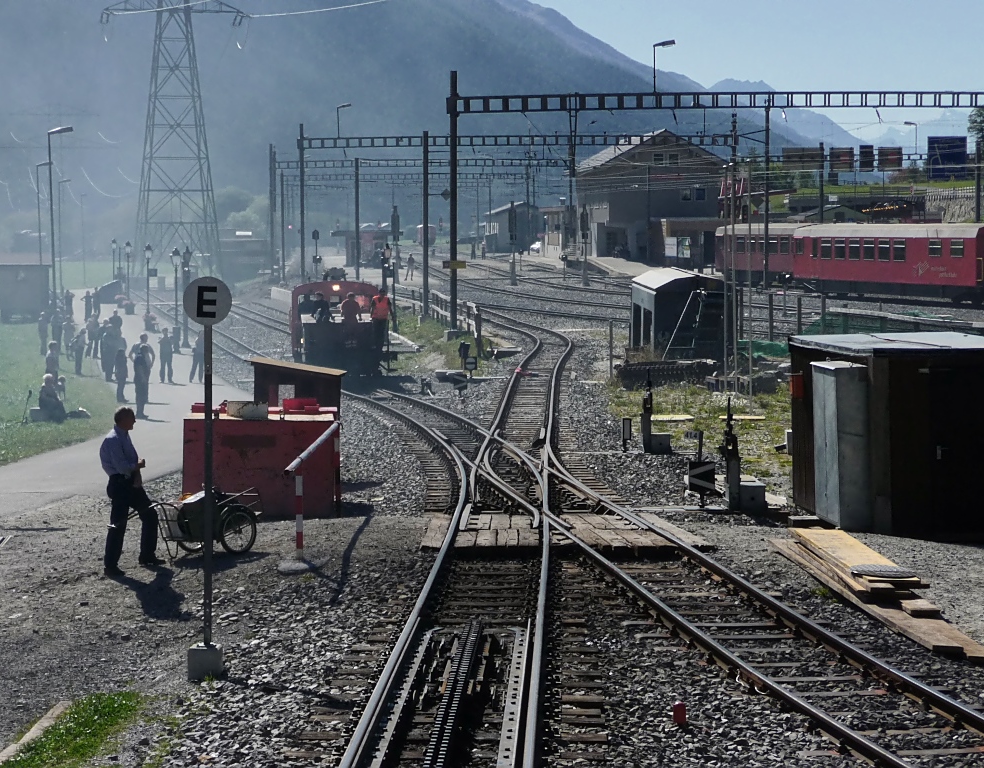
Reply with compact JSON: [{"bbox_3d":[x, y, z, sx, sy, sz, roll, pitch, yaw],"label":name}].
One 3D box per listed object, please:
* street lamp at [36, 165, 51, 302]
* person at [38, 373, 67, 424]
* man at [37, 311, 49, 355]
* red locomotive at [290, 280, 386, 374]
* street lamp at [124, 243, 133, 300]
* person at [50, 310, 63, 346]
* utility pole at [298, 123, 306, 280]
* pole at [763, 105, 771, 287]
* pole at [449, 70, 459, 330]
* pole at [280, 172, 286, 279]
[{"bbox_3d":[-26.983,-8.934,150.000,1.000,8.800,0.250,0,4,0],"label":"street lamp"},{"bbox_3d":[-9.639,0.329,54.500,0.850,1.097,0.650,-1,4,-17],"label":"person"},{"bbox_3d":[-17.637,-1.981,97.500,0.460,1.687,0.360,-2,4,-27],"label":"man"},{"bbox_3d":[-4.472,-1.444,71.000,2.600,3.050,7.400,0,4,-5],"label":"red locomotive"},{"bbox_3d":[-21.943,-6.459,150.000,0.430,4.350,0.430,0,4,0],"label":"street lamp"},{"bbox_3d":[-17.068,-2.040,97.500,0.520,1.726,0.380,-2,4,-27],"label":"person"},{"bbox_3d":[-11.084,-10.627,145.500,0.240,9.369,0.240,-1,4,-14],"label":"utility pole"},{"bbox_3d":[14.940,-10.322,135.000,0.270,10.300,0.270,0,4,0],"label":"pole"},{"bbox_3d":[-1.411,-6.812,92.500,0.260,9.678,0.260,-1,4,-14],"label":"pole"},{"bbox_3d":[-14.516,-10.965,173.000,0.210,7.797,0.210,-1,4,-14],"label":"pole"}]

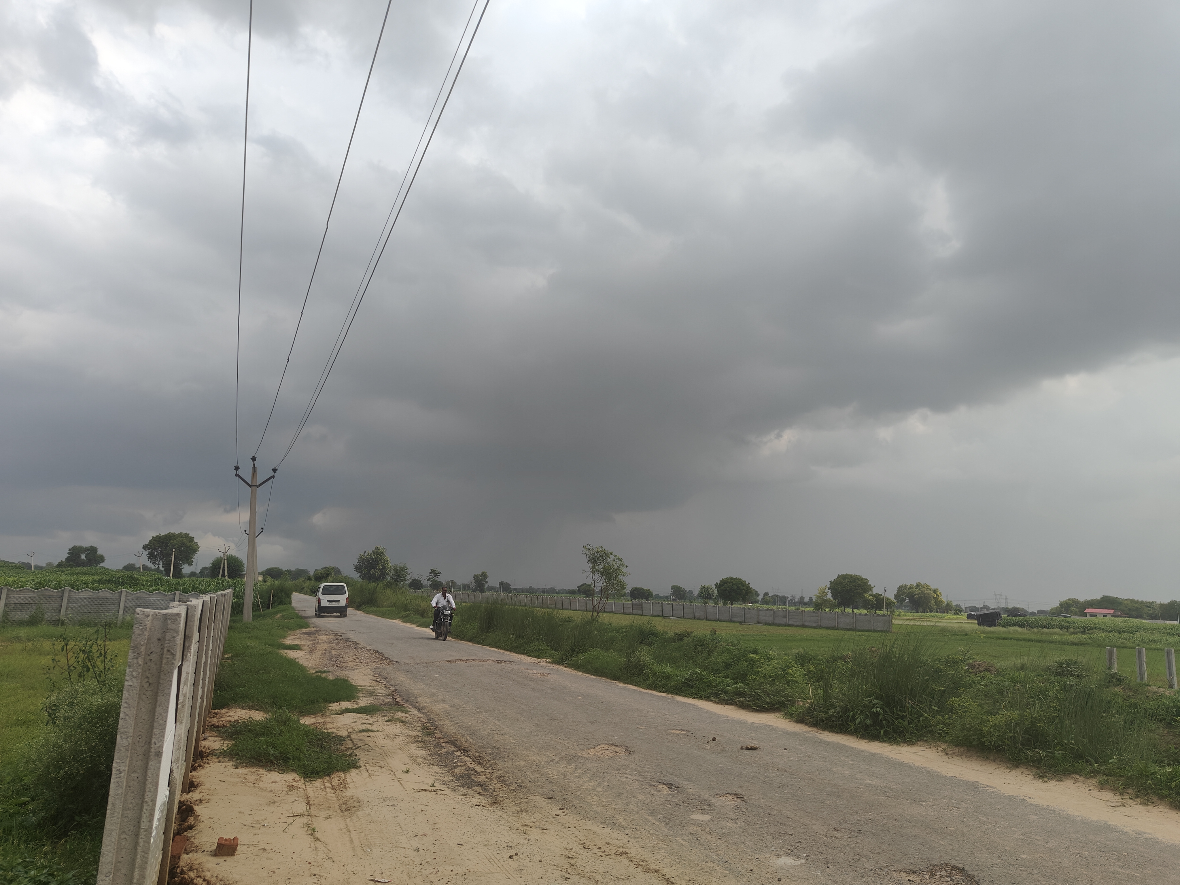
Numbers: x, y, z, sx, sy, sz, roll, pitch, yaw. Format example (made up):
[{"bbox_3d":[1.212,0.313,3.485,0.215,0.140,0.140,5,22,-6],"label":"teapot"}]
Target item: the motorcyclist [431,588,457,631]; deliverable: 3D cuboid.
[{"bbox_3d":[-4.643,5.303,26.000,0.720,1.360,0.750,7,-11,-21],"label":"motorcyclist"}]

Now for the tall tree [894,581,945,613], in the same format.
[{"bbox_3d":[78.539,37.249,194.959,11.083,7.803,11.083,-2,-11,22],"label":"tall tree"}]

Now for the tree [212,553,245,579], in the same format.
[{"bbox_3d":[-65.320,23.064,147.870,5.823,5.887,5.823,7,-11,-23],"label":"tree"}]

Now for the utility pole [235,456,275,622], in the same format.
[{"bbox_3d":[-14.160,3.986,34.220,1.620,6.879,0.320,2,-9,-18],"label":"utility pole"}]

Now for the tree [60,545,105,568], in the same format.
[{"bbox_3d":[-118.007,27.438,189.819,10.175,7.083,10.175,9,-12,-30],"label":"tree"}]

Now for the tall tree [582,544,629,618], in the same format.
[{"bbox_3d":[0.948,8.680,49.963,2.787,4.840,2.787,2,-10,2],"label":"tall tree"}]

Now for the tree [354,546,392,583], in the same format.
[{"bbox_3d":[-22.549,13.565,84.833,3.809,5.548,3.809,5,-11,-14],"label":"tree"}]

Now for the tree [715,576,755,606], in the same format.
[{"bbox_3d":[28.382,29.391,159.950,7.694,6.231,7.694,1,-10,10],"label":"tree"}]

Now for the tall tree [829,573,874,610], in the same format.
[{"bbox_3d":[47.897,27.872,149.926,7.869,7.806,7.869,-1,-11,18],"label":"tall tree"}]

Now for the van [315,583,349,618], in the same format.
[{"bbox_3d":[-14.369,8.728,45.512,1.475,1.800,3.675,7,-11,-21],"label":"van"}]

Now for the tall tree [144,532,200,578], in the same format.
[{"bbox_3d":[-76.843,21.178,149.899,9.837,9.276,9.837,8,-11,-26],"label":"tall tree"}]

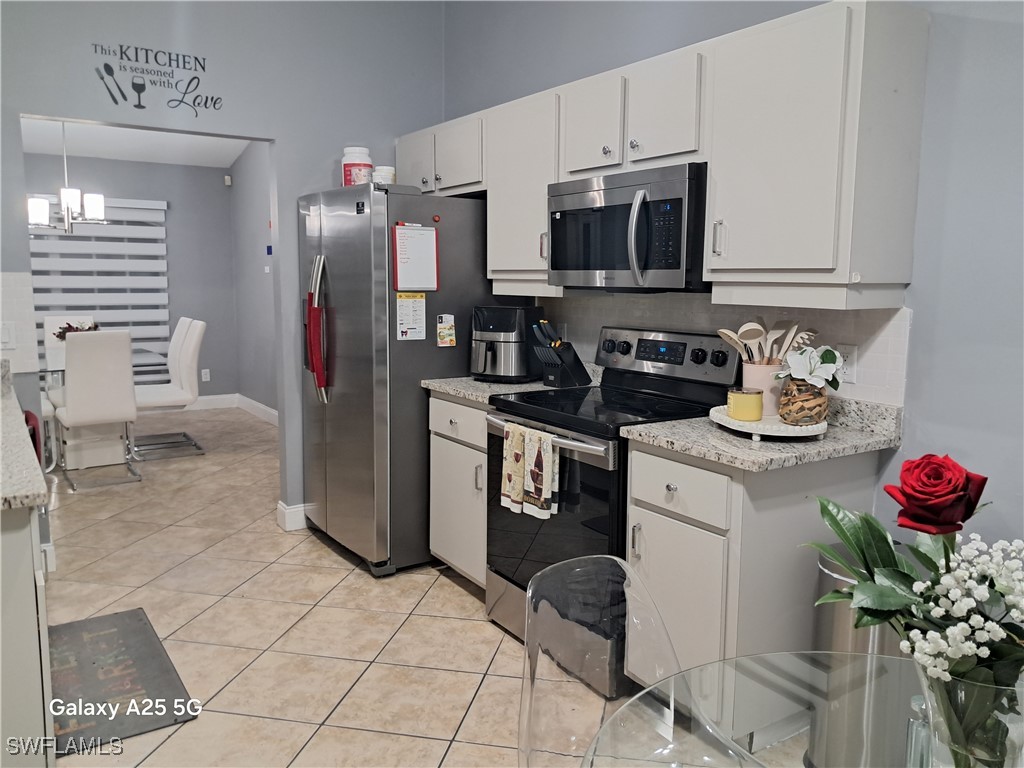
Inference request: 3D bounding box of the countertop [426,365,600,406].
[{"bbox_3d":[0.017,-0.037,3.443,0.635,0.121,0.533,-5,9,-33],"label":"countertop"}]

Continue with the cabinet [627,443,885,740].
[{"bbox_3d":[0.718,0.571,2.466,0.625,0.814,0.450,-5,9,-33],"label":"cabinet"}]

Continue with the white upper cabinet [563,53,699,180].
[{"bbox_3d":[0.516,-0.935,2.873,0.311,0.368,0.773,-5,9,-33],"label":"white upper cabinet"}]

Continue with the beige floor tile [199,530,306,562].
[{"bbox_3d":[-1.290,0.827,4.067,0.410,0.012,0.410,2,8,11],"label":"beige floor tile"}]

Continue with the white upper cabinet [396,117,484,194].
[{"bbox_3d":[-0.252,-1.104,4.013,0.311,0.349,0.930,-5,9,-33],"label":"white upper cabinet"}]

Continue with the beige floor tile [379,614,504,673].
[{"bbox_3d":[-0.255,0.989,3.039,0.413,0.010,0.413,2,8,11],"label":"beige floor tile"}]

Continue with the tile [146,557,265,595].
[{"bbox_3d":[-1.381,0.880,3.668,0.410,0.012,0.410,2,8,11],"label":"tile"}]

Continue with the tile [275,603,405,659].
[{"bbox_3d":[-0.664,0.973,3.121,0.413,0.010,0.413,2,8,11],"label":"tile"}]

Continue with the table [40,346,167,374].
[{"bbox_3d":[-3.200,0.187,6.033,1.050,0.755,1.390,-5,9,-33],"label":"table"}]

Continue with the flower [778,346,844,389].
[{"bbox_3d":[0.857,-0.049,2.285,0.185,0.120,0.160,3,8,20],"label":"flower"}]

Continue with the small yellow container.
[{"bbox_3d":[0.735,0.066,2.517,0.103,0.090,0.103,1,8,0],"label":"small yellow container"}]

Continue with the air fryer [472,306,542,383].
[{"bbox_3d":[-0.021,-0.175,3.551,0.265,0.312,0.300,2,8,14],"label":"air fryer"}]

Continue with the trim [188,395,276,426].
[{"bbox_3d":[-2.691,0.262,7.622,0.520,0.140,1.300,-5,9,-33],"label":"trim"}]

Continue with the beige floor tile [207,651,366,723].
[{"bbox_3d":[-0.747,1.025,2.716,0.413,0.010,0.413,2,8,11],"label":"beige floor tile"}]

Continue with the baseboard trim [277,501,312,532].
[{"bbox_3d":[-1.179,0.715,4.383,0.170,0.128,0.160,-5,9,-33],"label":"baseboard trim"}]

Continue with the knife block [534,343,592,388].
[{"bbox_3d":[0.222,-0.093,3.467,0.250,0.206,0.105,-5,10,-38],"label":"knife block"}]

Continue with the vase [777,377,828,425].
[{"bbox_3d":[0.869,0.048,2.378,0.152,0.140,0.152,-5,9,-33],"label":"vase"}]

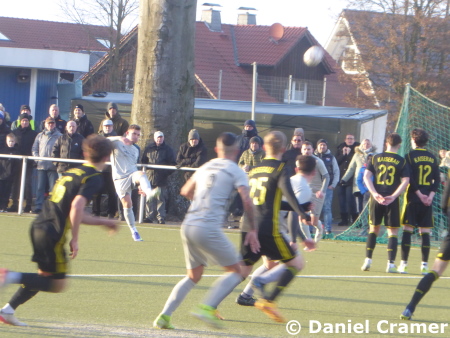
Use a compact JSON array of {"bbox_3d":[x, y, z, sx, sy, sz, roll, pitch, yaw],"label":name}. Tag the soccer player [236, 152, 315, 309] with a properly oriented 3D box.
[{"bbox_3d":[0.534,0.626,42.600,0.800,1.560,0.580,2,1,-41],"label":"soccer player"}]

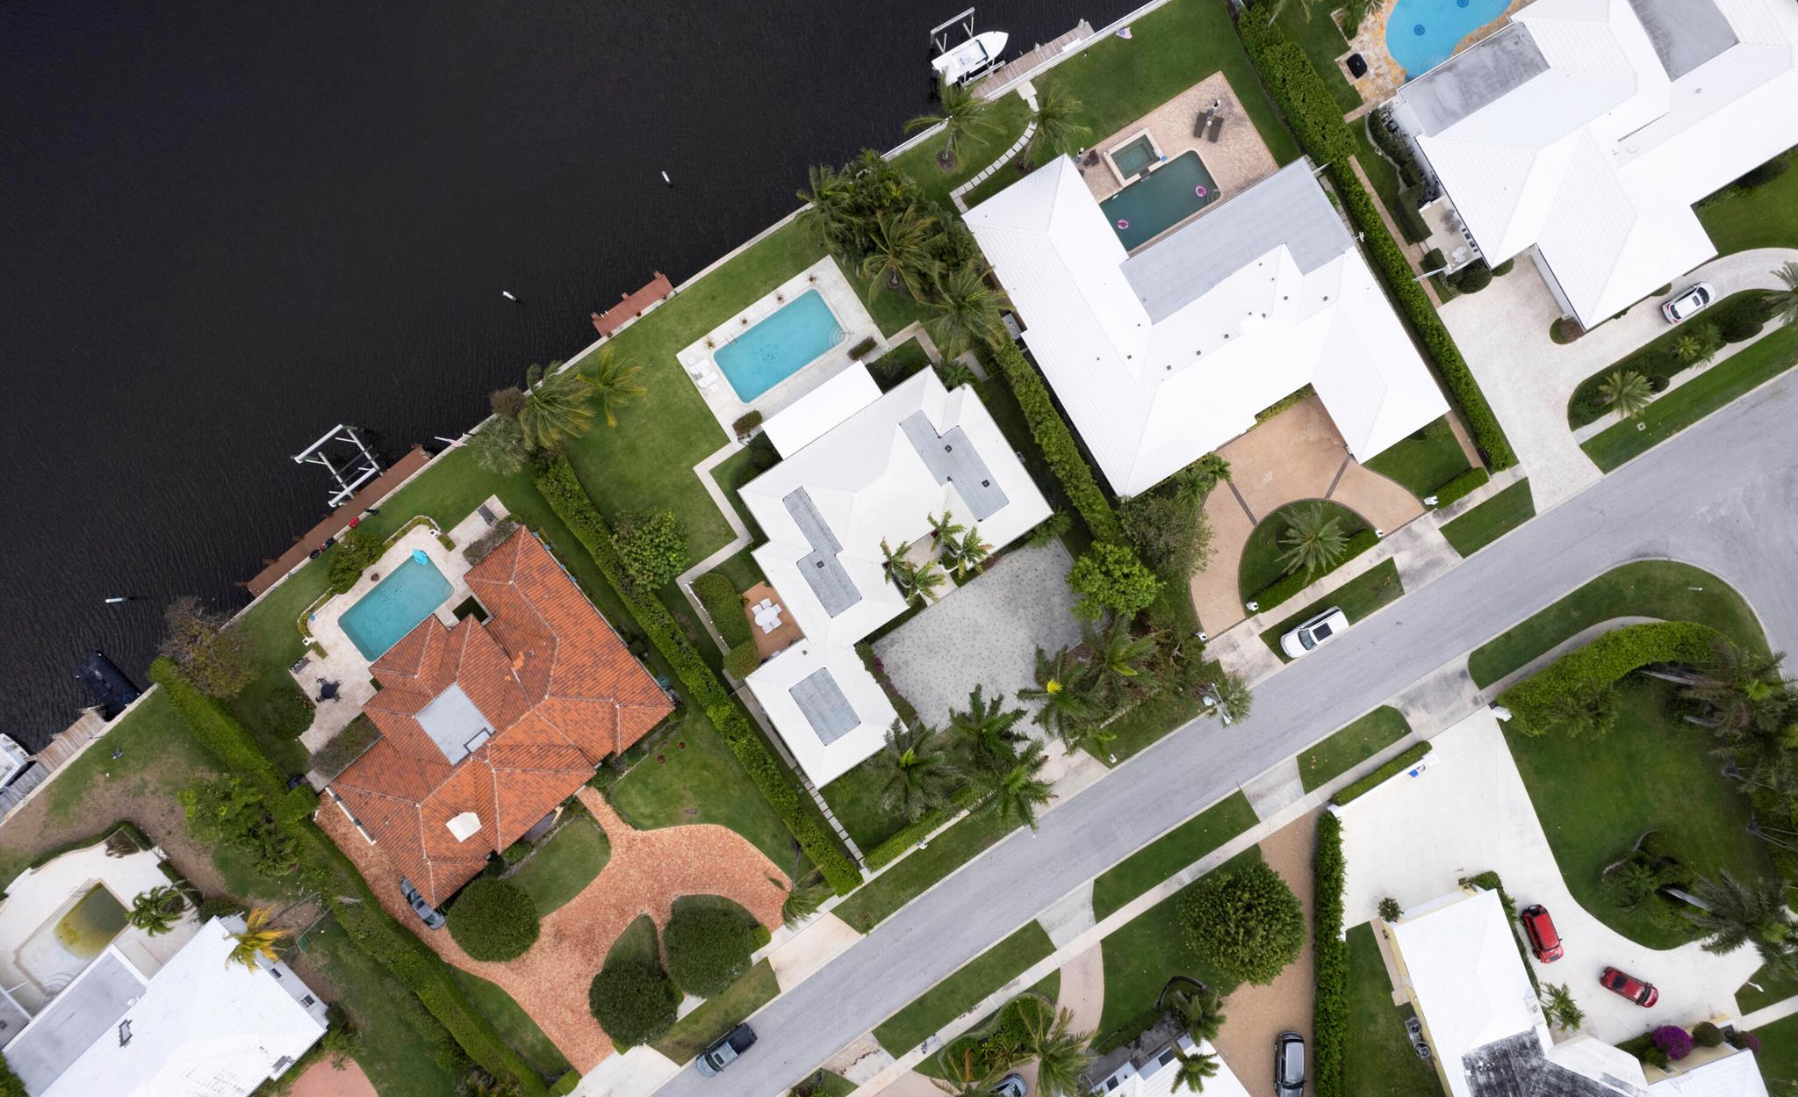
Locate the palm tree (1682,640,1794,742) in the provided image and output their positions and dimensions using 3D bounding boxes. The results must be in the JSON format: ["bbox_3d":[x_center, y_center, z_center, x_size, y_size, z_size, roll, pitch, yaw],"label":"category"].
[{"bbox_3d":[59.200,9.900,81.200,6.500,12.600,6.800,0,90,0],"label":"palm tree"}]

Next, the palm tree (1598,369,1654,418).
[{"bbox_3d":[55.400,-11.750,85.100,4.200,4.700,3.900,0,90,0],"label":"palm tree"}]

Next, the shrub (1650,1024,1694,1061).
[{"bbox_3d":[61.706,39.385,87.622,2.900,2.200,2.900,0,90,0],"label":"shrub"}]

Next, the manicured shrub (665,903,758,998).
[{"bbox_3d":[-14.113,29.928,82.605,6.820,3.800,7.130,0,91,0],"label":"manicured shrub"}]

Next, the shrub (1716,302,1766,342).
[{"bbox_3d":[63.697,-16.932,83.288,3.400,1.400,2.120,-27,91,0],"label":"shrub"}]

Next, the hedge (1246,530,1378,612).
[{"bbox_3d":[32.940,1.840,87.400,11.300,1.200,1.300,-30,90,0],"label":"hedge"}]

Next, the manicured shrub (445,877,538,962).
[{"bbox_3d":[-31.752,29.154,86.033,6.600,4.800,6.600,0,90,0],"label":"manicured shrub"}]

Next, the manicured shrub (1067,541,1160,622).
[{"bbox_3d":[16.490,2.470,85.200,6.900,5.600,6.300,0,90,0],"label":"manicured shrub"}]

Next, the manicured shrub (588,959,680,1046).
[{"bbox_3d":[-20.818,35.620,86.104,6.700,4.800,6.700,0,90,0],"label":"manicured shrub"}]

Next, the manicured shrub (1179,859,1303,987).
[{"bbox_3d":[26.647,29.038,85.368,9.300,6.400,9.300,0,90,0],"label":"manicured shrub"}]

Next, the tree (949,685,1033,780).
[{"bbox_3d":[6.457,12.934,80.283,5.670,8.000,6.570,0,91,0],"label":"tree"}]

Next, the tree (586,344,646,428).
[{"bbox_3d":[-21.210,-12.040,84.300,5.000,7.500,6.000,0,90,0],"label":"tree"}]

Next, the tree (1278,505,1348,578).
[{"bbox_3d":[30.290,-0.536,81.391,5.130,5.500,5.230,0,91,0],"label":"tree"}]

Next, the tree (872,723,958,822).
[{"bbox_3d":[1.246,17.118,84.725,6.700,7.400,6.700,0,90,0],"label":"tree"}]

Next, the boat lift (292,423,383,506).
[{"bbox_3d":[-43.950,-6.600,87.350,4.700,3.000,4.800,-36,90,0],"label":"boat lift"}]

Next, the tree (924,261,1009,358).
[{"bbox_3d":[4.780,-16.834,79.725,5.930,8.000,6.820,0,91,0],"label":"tree"}]

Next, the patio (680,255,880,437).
[{"bbox_3d":[-8.875,-15.230,83.443,13.850,0.500,8.070,-33,91,0],"label":"patio"}]

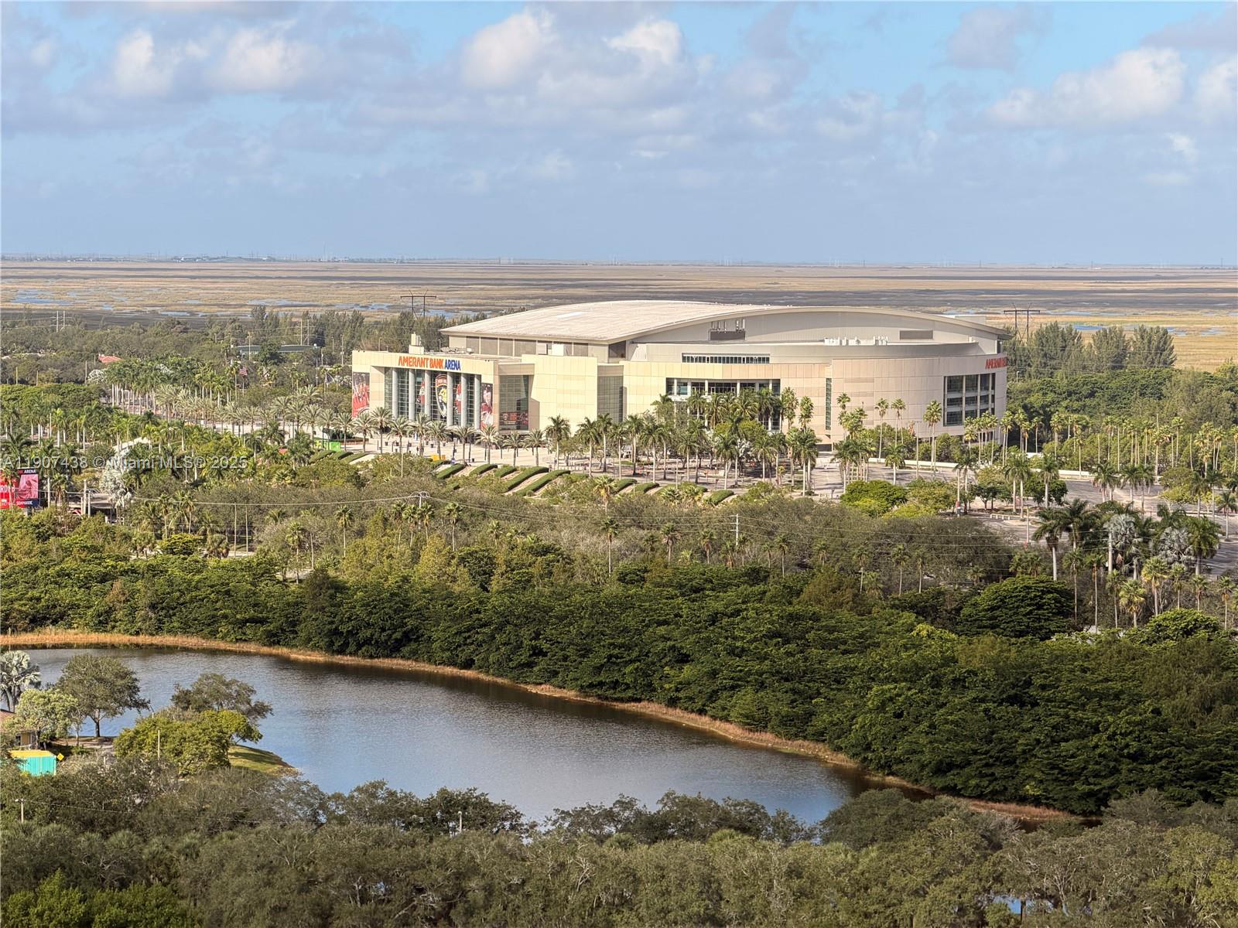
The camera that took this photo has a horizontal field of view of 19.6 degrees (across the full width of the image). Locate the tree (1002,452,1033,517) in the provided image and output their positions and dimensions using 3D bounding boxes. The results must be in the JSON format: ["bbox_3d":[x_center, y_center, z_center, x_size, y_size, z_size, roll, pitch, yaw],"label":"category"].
[{"bbox_3d":[94.920,4.960,849.990,6.990,15.640,6.990,0,3,0],"label":"tree"}]

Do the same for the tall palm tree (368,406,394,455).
[{"bbox_3d":[-67.860,-9.520,1020.090,7.450,13.790,7.450,0,3,0],"label":"tall palm tree"}]

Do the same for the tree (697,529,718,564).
[{"bbox_3d":[16.370,18.050,663.340,3.580,11.850,3.580,0,3,0],"label":"tree"}]

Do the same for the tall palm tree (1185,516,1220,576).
[{"bbox_3d":[110.400,15.840,676.970,6.770,12.080,6.770,0,3,0],"label":"tall palm tree"}]

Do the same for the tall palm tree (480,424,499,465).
[{"bbox_3d":[-35.400,-5.280,976.890,5.550,10.830,5.550,0,3,0],"label":"tall palm tree"}]

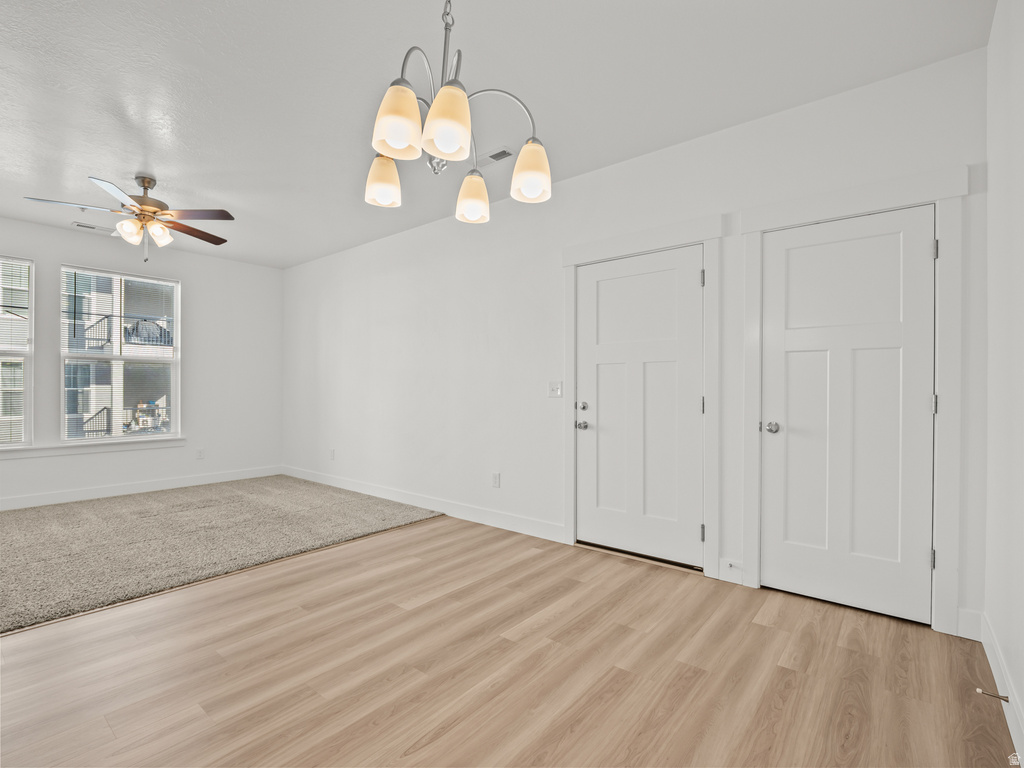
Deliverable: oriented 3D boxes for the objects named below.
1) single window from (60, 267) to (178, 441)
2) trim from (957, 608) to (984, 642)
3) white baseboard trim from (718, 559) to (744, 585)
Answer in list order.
[{"bbox_3d":[-4.181,-0.297,5.099,0.100,1.775,0.994,0,0,39],"label":"single window"},{"bbox_3d":[2.131,1.124,2.199,0.087,0.133,0.016,0,0,39],"label":"trim"},{"bbox_3d":[1.319,1.123,2.850,0.135,0.133,0.016,0,0,39],"label":"white baseboard trim"}]

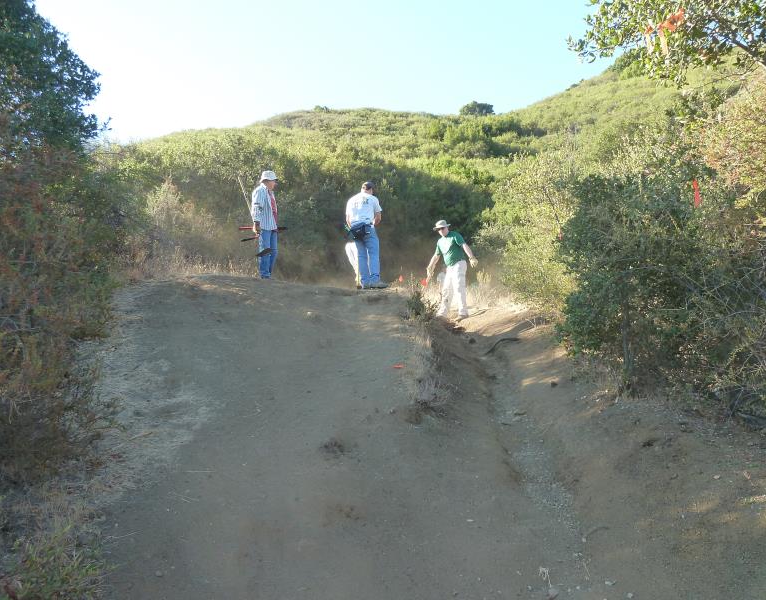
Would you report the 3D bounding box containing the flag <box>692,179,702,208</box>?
[{"bbox_3d":[2.813,-0.956,5.600,0.060,0.260,0.030,0,0,18],"label":"flag"}]

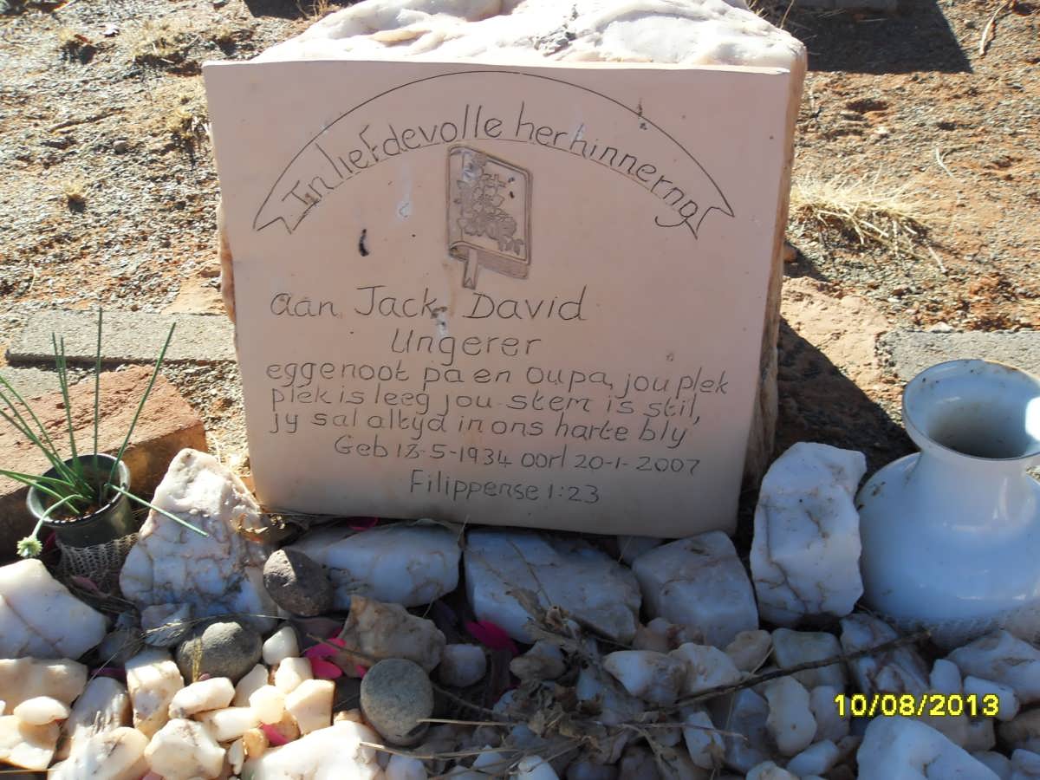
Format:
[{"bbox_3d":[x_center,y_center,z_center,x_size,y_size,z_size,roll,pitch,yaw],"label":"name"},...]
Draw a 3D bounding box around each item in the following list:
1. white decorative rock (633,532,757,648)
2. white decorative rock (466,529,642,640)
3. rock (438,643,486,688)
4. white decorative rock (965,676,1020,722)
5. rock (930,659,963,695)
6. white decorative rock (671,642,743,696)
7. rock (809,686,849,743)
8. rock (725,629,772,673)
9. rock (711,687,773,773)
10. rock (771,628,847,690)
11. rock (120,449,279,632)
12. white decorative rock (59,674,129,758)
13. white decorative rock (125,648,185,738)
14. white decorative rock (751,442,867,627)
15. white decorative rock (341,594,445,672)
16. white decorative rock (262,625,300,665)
[{"bbox_3d":[0.176,0.202,1.056,0.119,0.098,0.108,-1,34,0],"label":"white decorative rock"},{"bbox_3d":[0.033,0.197,1.062,0.173,0.080,0.091,8,34,13],"label":"white decorative rock"},{"bbox_3d":[-0.053,0.255,0.974,0.044,0.037,0.039,-1,33,0],"label":"rock"},{"bbox_3d":[0.418,0.274,0.932,0.052,0.026,0.029,20,42,23],"label":"white decorative rock"},{"bbox_3d":[0.387,0.260,0.951,0.031,0.030,0.030,0,38,0],"label":"rock"},{"bbox_3d":[0.170,0.254,0.958,0.066,0.041,0.047,0,38,0],"label":"white decorative rock"},{"bbox_3d":[0.268,0.284,0.924,0.043,0.044,0.040,-1,33,0],"label":"rock"},{"bbox_3d":[0.211,0.242,0.974,0.043,0.034,0.038,-9,39,-12],"label":"rock"},{"bbox_3d":[0.201,0.307,0.950,0.054,0.056,0.066,-1,34,0],"label":"rock"},{"bbox_3d":[0.266,0.249,0.968,0.067,0.047,0.051,-1,33,0],"label":"rock"},{"bbox_3d":[-0.319,0.150,1.048,0.150,0.180,0.108,-1,34,0],"label":"rock"},{"bbox_3d":[-0.393,0.305,0.972,0.058,0.055,0.070,-1,34,0],"label":"white decorative rock"},{"bbox_3d":[-0.323,0.270,0.929,0.051,0.070,0.062,-1,33,0],"label":"white decorative rock"},{"bbox_3d":[0.286,0.143,1.040,0.105,0.180,0.092,-1,34,0],"label":"white decorative rock"},{"bbox_3d":[-0.121,0.233,1.001,0.099,0.055,0.059,-1,33,0],"label":"white decorative rock"},{"bbox_3d":[-0.225,0.240,0.991,0.035,0.035,0.035,-1,33,0],"label":"white decorative rock"}]

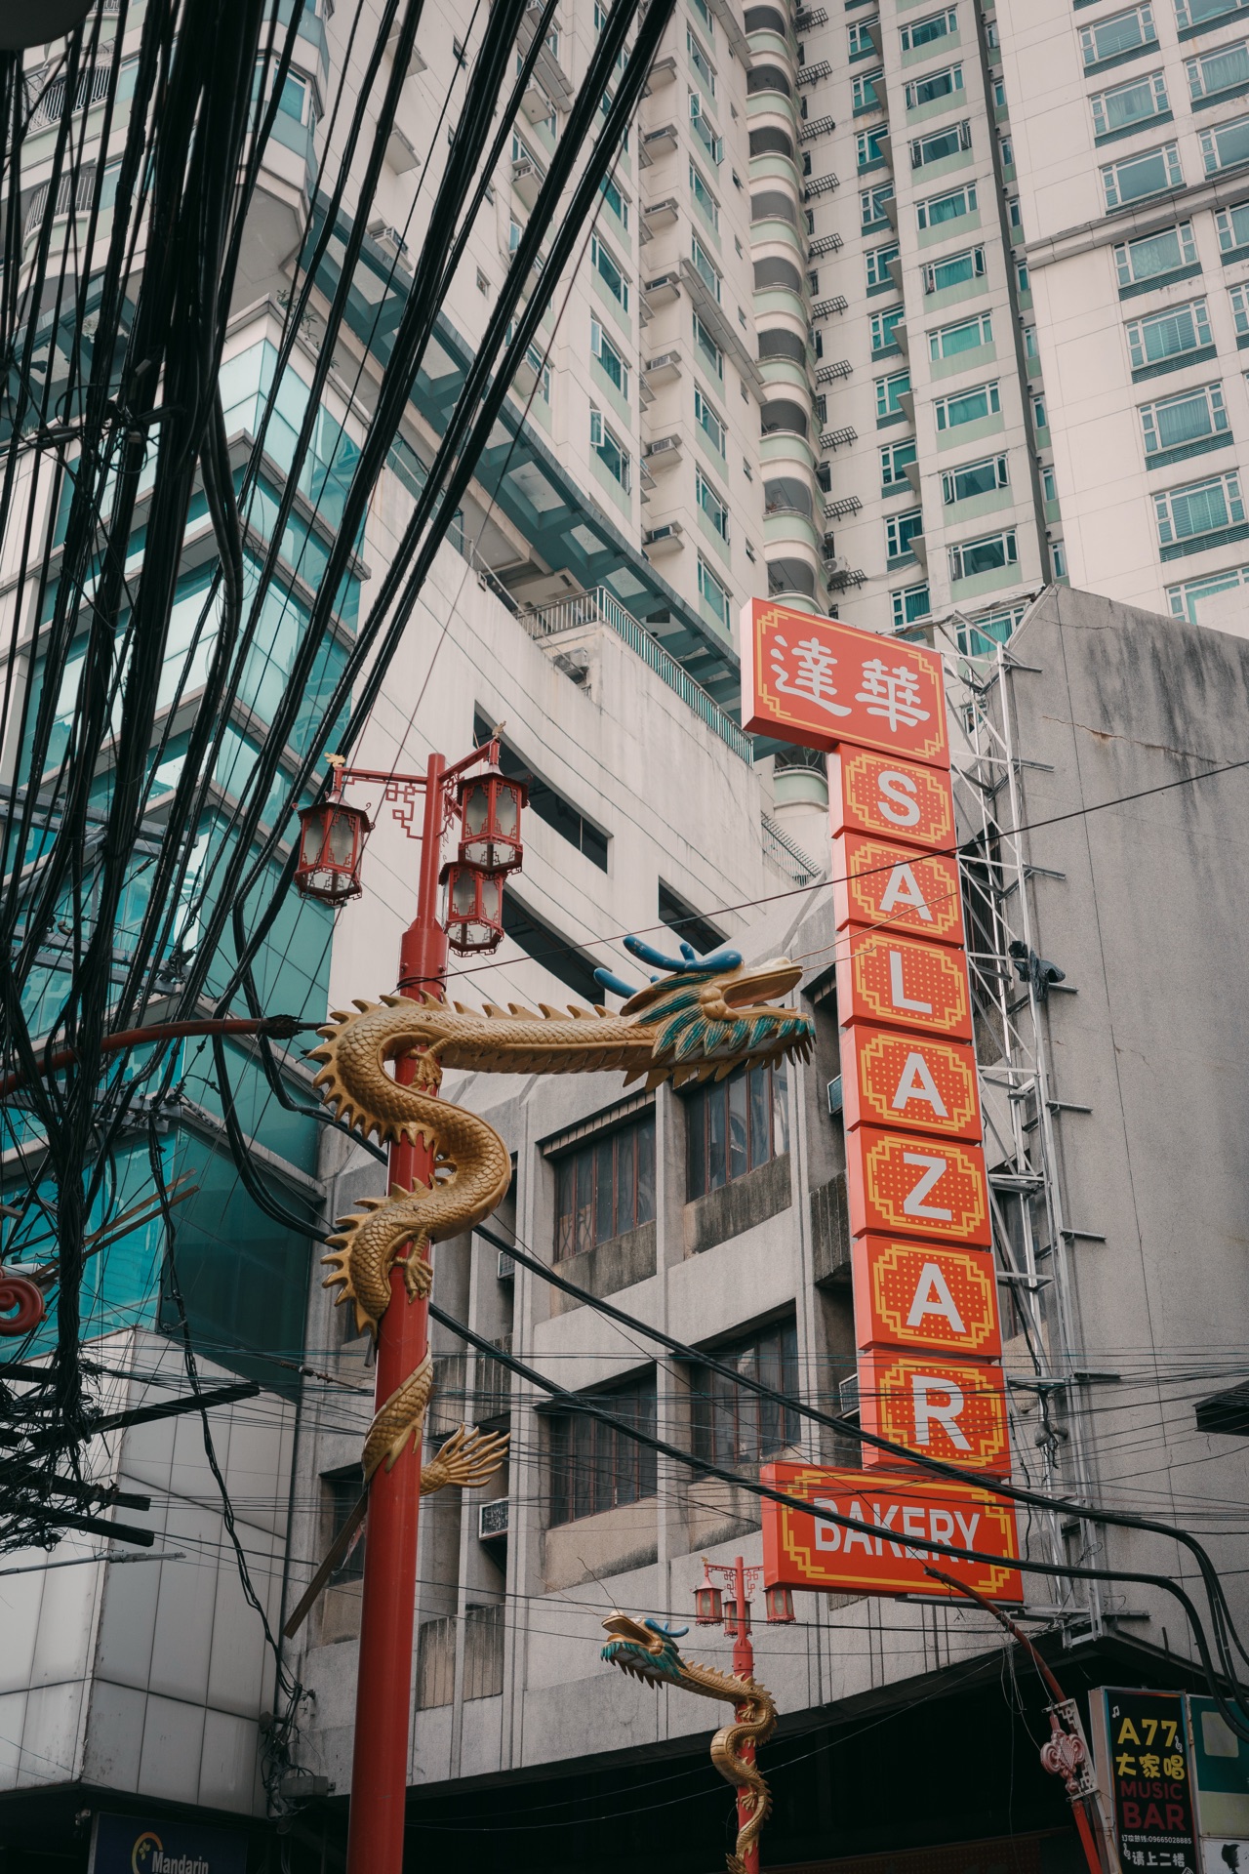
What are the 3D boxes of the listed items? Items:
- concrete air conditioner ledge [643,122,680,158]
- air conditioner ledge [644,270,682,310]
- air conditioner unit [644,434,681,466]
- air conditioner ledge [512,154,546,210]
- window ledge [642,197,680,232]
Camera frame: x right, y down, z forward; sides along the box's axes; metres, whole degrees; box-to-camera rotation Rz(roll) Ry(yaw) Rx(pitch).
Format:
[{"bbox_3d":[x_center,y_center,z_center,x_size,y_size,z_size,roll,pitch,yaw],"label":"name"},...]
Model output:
[{"bbox_3d":[1.084,-23.657,61.796,0.880,0.650,0.560,-13,-31,23],"label":"concrete air conditioner ledge"},{"bbox_3d":[1.084,-18.384,58.934,0.880,0.650,0.560,-13,-31,23],"label":"air conditioner ledge"},{"bbox_3d":[1.084,-13.110,56.072,0.880,0.650,0.560,-13,-31,23],"label":"air conditioner unit"},{"bbox_3d":[-2.253,-18.250,50.450,0.590,0.660,0.930,-13,-31,23],"label":"air conditioner ledge"},{"bbox_3d":[1.084,-21.020,60.365,0.880,0.650,0.560,-13,-31,23],"label":"window ledge"}]

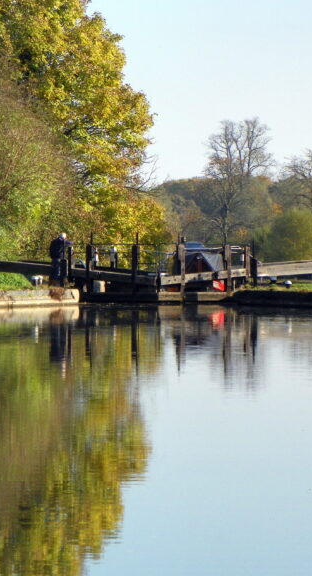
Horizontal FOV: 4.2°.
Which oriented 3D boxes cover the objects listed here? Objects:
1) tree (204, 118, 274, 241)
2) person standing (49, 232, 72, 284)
[{"bbox_3d":[8.319,-10.312,420.000,7.000,13.200,7.000,0,1,0],"label":"tree"},{"bbox_3d":[-3.058,-0.913,135.000,0.580,1.700,0.560,0,1,-31],"label":"person standing"}]

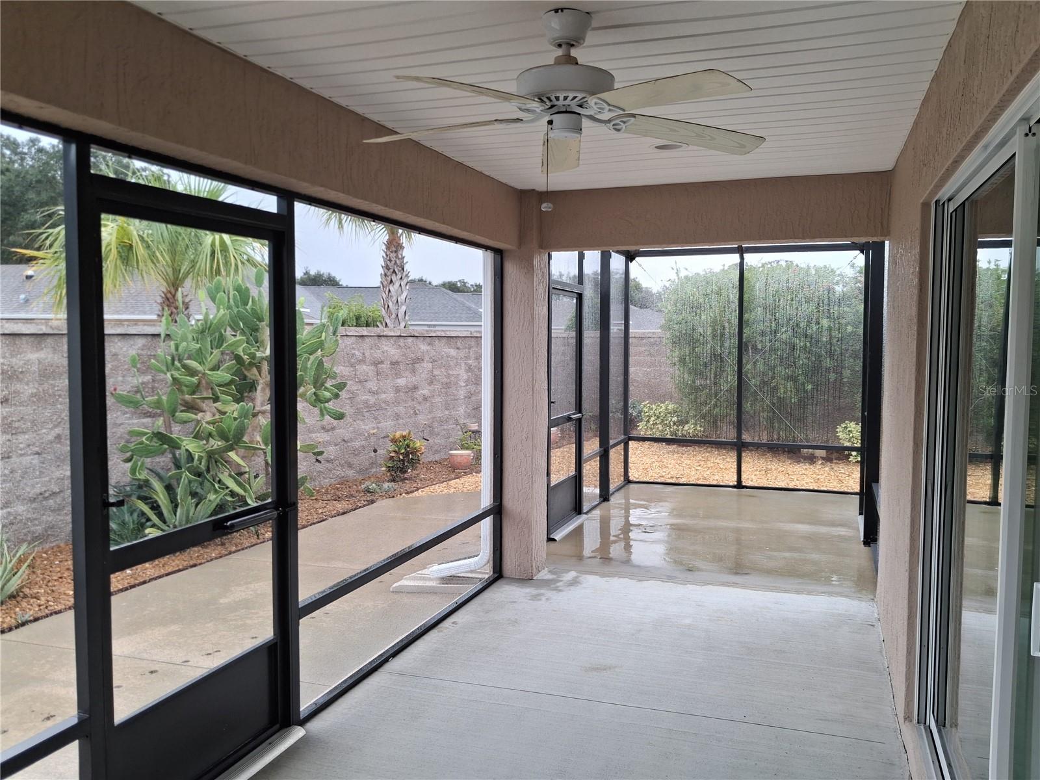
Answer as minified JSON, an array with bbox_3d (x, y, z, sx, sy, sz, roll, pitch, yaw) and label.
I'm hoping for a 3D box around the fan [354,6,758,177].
[{"bbox_3d":[0.134,-0.918,2.421,1.290,0.354,1.270,0,4,2],"label":"fan"}]

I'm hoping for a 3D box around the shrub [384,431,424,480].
[{"bbox_3d":[-1.432,0.811,10.000,0.480,0.610,0.460,0,4,-8],"label":"shrub"}]

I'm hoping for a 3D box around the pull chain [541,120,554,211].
[{"bbox_3d":[0.082,-0.655,2.375,0.033,0.261,0.033,2,4,20],"label":"pull chain"}]

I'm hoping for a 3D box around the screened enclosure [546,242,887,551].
[{"bbox_3d":[1.810,-0.172,7.184,2.500,2.680,3.500,1,4,20],"label":"screened enclosure"}]

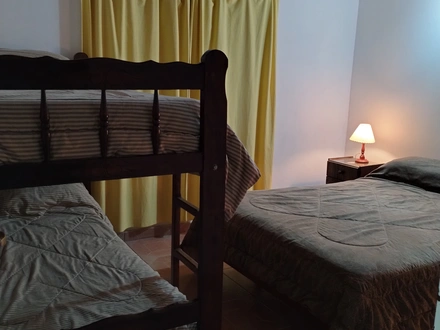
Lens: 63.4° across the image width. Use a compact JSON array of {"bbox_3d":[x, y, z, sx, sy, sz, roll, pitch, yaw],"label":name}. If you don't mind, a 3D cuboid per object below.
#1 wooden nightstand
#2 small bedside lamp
[{"bbox_3d":[1.446,0.233,3.863,0.397,0.530,0.381,-6,13,-31],"label":"wooden nightstand"},{"bbox_3d":[1.529,-0.231,3.800,0.254,0.410,0.254,-6,13,-31],"label":"small bedside lamp"}]

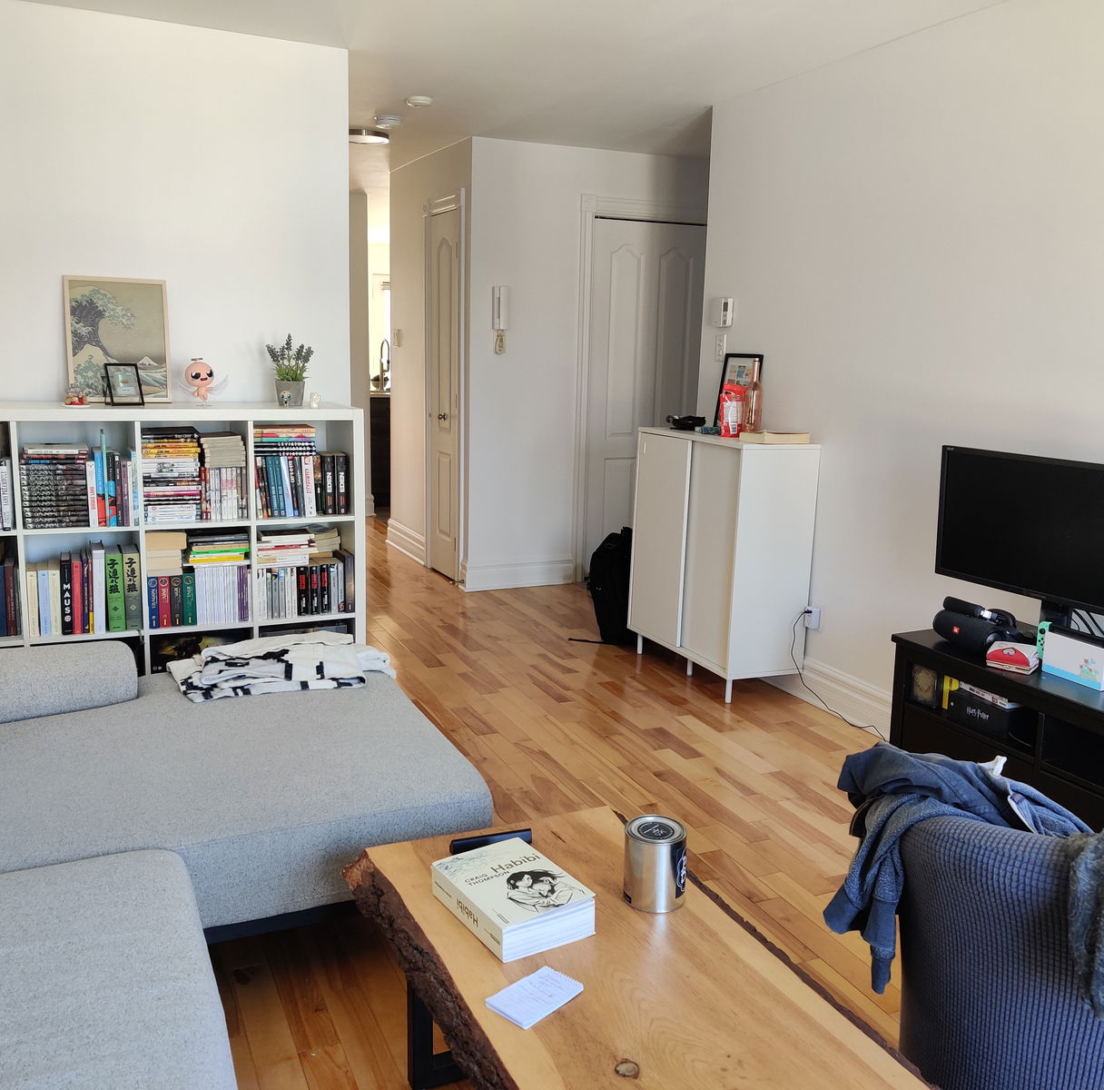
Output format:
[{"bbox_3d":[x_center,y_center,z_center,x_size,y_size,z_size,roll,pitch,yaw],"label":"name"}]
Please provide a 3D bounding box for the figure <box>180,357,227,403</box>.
[{"bbox_3d":[-1.161,-0.541,3.779,0.165,0.158,0.100,-4,12,-29],"label":"figure"}]

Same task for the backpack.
[{"bbox_3d":[0.296,0.169,5.296,0.250,0.530,0.310,0,10,-9],"label":"backpack"}]

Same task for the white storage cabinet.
[{"bbox_3d":[0.692,0.040,4.715,0.350,1.010,0.810,-3,11,-24],"label":"white storage cabinet"}]

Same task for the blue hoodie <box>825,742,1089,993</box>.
[{"bbox_3d":[0.642,0.552,1.830,0.400,0.370,0.340,7,12,27],"label":"blue hoodie"}]

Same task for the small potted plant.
[{"bbox_3d":[-0.901,-0.598,3.886,0.151,0.239,0.151,-3,11,-22],"label":"small potted plant"}]

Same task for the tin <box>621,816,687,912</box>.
[{"bbox_3d":[0.174,0.540,1.924,0.107,0.124,0.107,1,10,0],"label":"tin"}]

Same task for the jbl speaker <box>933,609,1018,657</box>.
[{"bbox_3d":[1.125,0.239,3.059,0.089,0.088,0.213,-2,11,-20],"label":"jbl speaker"}]

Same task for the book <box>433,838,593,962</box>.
[{"bbox_3d":[-0.066,0.578,1.865,0.171,0.057,0.241,-5,12,-32],"label":"book"}]

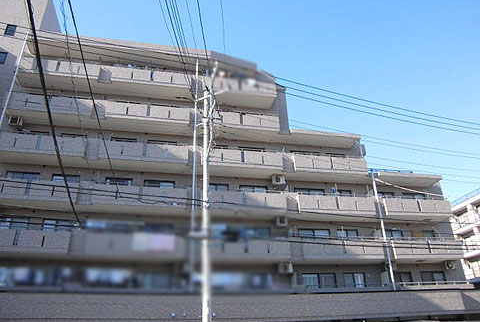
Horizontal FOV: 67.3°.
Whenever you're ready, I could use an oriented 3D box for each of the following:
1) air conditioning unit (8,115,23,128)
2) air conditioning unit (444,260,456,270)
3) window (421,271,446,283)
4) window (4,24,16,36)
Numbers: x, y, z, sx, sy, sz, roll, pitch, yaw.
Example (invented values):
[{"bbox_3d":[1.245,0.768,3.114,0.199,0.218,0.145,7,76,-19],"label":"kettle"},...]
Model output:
[{"bbox_3d":[-13.259,-2.364,21.319,0.680,0.600,0.320,4,-25,-12],"label":"air conditioning unit"},{"bbox_3d":[13.836,6.855,23.702,0.680,0.600,0.320,4,-25,-12],"label":"air conditioning unit"},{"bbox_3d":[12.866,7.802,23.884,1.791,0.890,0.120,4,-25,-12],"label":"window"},{"bbox_3d":[-15.646,-8.944,24.635,0.606,0.913,0.120,4,-25,-12],"label":"window"}]

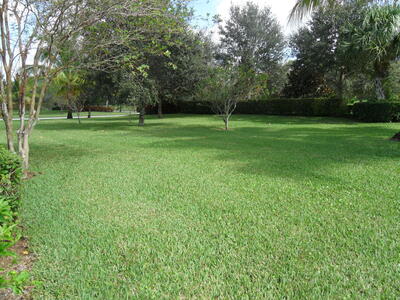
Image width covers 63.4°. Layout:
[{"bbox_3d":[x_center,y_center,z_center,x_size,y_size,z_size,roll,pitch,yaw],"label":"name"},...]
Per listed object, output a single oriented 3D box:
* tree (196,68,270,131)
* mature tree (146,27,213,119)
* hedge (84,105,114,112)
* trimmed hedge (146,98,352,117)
[{"bbox_3d":[1.781,-2.888,18.275,4.000,3.560,3.800,0,8,0],"label":"tree"},{"bbox_3d":[-2.273,-7.202,31.290,7.000,8.360,6.600,0,8,0],"label":"mature tree"},{"bbox_3d":[-16.025,-6.608,52.091,4.780,1.200,1.800,0,8,0],"label":"hedge"},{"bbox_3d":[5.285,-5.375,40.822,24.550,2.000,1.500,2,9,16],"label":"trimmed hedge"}]

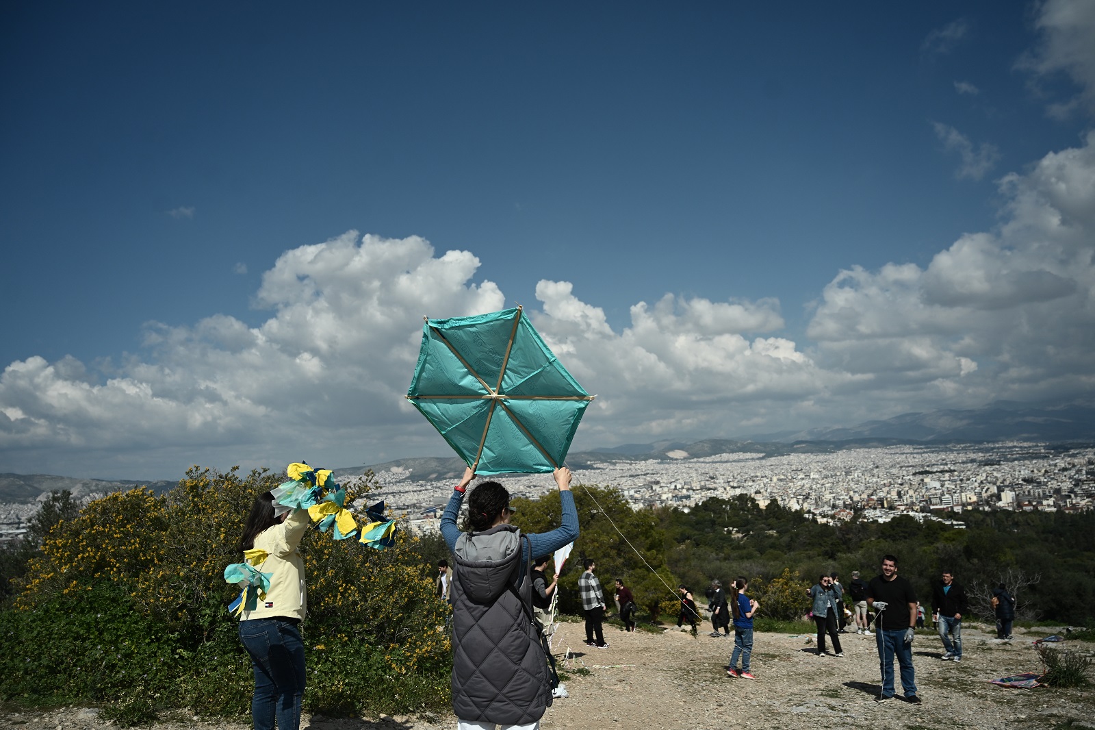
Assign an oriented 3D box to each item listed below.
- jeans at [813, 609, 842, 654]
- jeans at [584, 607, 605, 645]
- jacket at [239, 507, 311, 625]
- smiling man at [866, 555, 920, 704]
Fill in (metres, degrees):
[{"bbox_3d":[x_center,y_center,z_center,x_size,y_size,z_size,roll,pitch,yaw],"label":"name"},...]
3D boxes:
[{"bbox_3d":[5.848,5.541,16.500,0.480,0.950,0.320,-3,-8,0],"label":"jeans"},{"bbox_3d":[0.961,5.309,16.200,0.340,0.860,0.390,2,-9,-30],"label":"jeans"},{"bbox_3d":[-1.551,1.129,4.500,0.400,0.610,0.450,4,-10,-42],"label":"jacket"},{"bbox_3d":[4.399,3.348,10.050,0.620,1.770,0.420,-7,-9,30],"label":"smiling man"}]

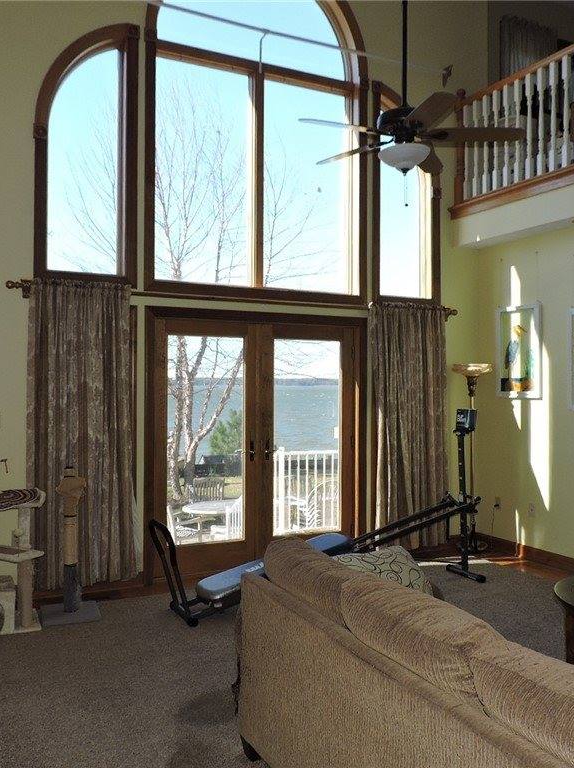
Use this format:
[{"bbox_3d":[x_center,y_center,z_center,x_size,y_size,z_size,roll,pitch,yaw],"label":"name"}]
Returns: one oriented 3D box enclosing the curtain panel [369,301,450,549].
[{"bbox_3d":[1.117,0.362,6.451,0.770,2.160,0.130,0,0,-26],"label":"curtain panel"}]

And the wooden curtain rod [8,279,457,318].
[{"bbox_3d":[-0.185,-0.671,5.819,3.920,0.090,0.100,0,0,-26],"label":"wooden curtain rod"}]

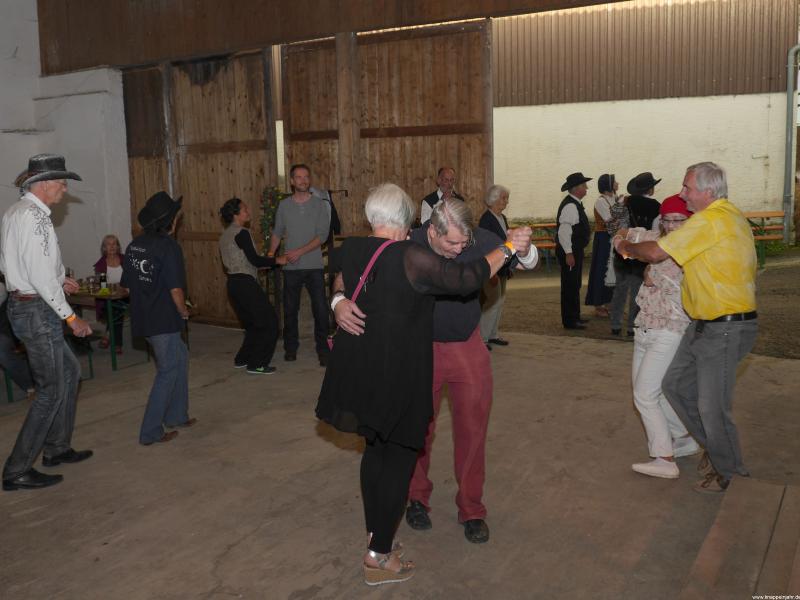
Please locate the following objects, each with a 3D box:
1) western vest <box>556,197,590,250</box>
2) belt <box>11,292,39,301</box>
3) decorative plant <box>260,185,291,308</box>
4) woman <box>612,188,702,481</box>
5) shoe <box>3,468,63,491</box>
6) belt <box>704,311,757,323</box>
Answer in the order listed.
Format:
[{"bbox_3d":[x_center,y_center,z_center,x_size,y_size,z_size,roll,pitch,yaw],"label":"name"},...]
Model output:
[{"bbox_3d":[1.973,-0.875,7.400,0.360,0.610,0.440,0,9,7],"label":"western vest"},{"bbox_3d":[-2.060,-0.012,3.660,0.300,0.050,0.340,-4,11,-17],"label":"belt"},{"bbox_3d":[-1.294,-0.558,6.750,0.340,1.290,0.320,-2,9,-7],"label":"decorative plant"},{"bbox_3d":[1.456,0.201,3.660,0.500,1.550,0.380,6,11,41],"label":"woman"},{"bbox_3d":[-2.130,1.030,3.760,0.310,0.110,0.110,-5,11,-18],"label":"shoe"},{"bbox_3d":[1.770,0.090,3.530,0.360,0.055,0.360,-8,12,-16],"label":"belt"}]

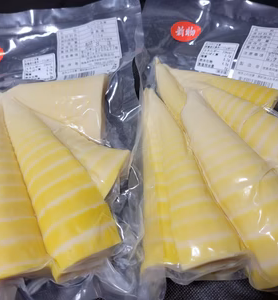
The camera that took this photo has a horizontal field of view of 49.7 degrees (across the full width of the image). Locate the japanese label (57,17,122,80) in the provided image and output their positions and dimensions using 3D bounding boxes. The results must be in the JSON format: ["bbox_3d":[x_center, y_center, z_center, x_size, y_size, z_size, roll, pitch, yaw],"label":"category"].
[{"bbox_3d":[-0.052,-0.106,0.312,0.069,0.004,0.065,-11,69,-4],"label":"japanese label"}]

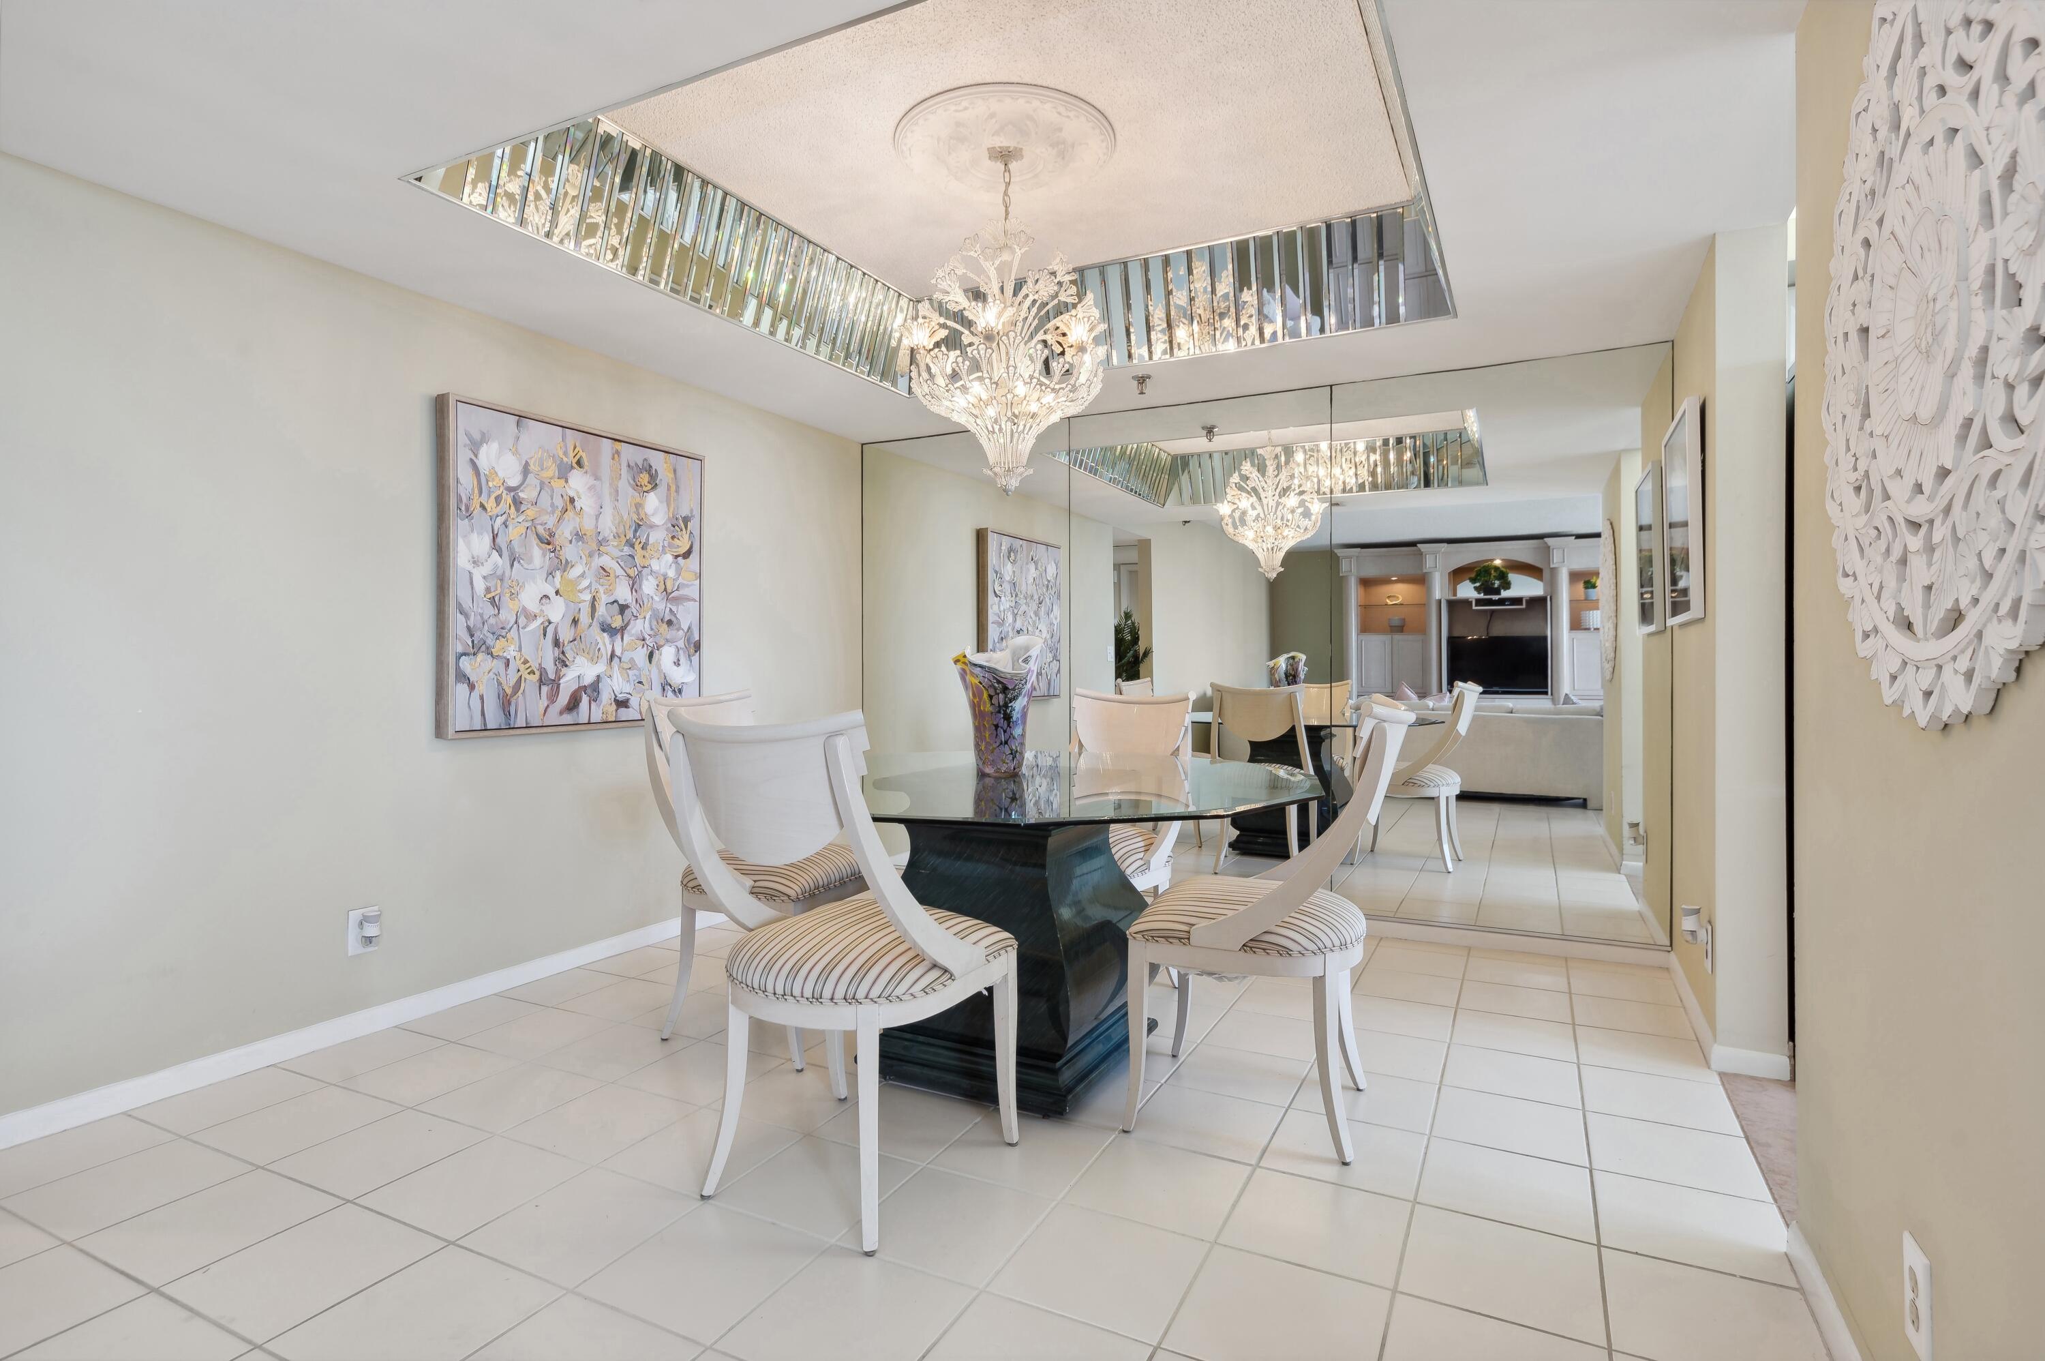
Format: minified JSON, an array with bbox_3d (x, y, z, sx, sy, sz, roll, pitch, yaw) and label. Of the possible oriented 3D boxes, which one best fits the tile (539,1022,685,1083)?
[{"bbox_3d":[-1.091,1.004,2.757,0.300,0.010,0.312,1,1,27],"label":"tile"}]

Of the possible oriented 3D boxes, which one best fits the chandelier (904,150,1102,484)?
[{"bbox_3d":[-0.036,-1.012,2.873,0.587,0.966,0.587,0,1,0],"label":"chandelier"}]

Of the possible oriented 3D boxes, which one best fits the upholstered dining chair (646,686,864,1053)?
[{"bbox_3d":[-0.724,0.514,2.937,0.607,0.967,0.502,1,1,24],"label":"upholstered dining chair"}]

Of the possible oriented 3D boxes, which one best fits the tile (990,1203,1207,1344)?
[{"bbox_3d":[0.141,1.017,1.766,0.303,0.010,0.303,1,1,27],"label":"tile"}]

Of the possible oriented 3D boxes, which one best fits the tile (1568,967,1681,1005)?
[{"bbox_3d":[1.924,0.990,3.266,0.297,0.010,0.302,0,1,27],"label":"tile"}]

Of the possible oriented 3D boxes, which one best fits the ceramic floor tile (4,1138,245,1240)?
[{"bbox_3d":[-1.797,1.024,2.062,0.305,0.010,0.305,1,2,27],"label":"ceramic floor tile"}]

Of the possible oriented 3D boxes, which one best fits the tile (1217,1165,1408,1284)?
[{"bbox_3d":[0.554,1.014,1.903,0.303,0.010,0.303,1,1,27],"label":"tile"}]

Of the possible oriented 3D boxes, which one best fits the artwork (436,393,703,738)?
[{"bbox_3d":[-1.462,-0.335,3.432,0.056,1.001,1.010,0,1,27],"label":"artwork"}]

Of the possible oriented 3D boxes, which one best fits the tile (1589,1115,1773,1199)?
[{"bbox_3d":[1.397,1.023,2.204,0.311,0.010,0.304,1,1,27],"label":"tile"}]

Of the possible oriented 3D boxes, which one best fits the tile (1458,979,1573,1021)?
[{"bbox_3d":[1.515,0.991,3.127,0.297,0.010,0.302,0,1,27],"label":"tile"}]

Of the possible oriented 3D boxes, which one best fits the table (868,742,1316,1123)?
[{"bbox_3d":[0.038,0.633,2.795,1.540,0.739,1.540,1,1,27],"label":"table"}]

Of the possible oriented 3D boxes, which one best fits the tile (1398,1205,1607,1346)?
[{"bbox_3d":[0.834,1.030,1.784,0.307,0.010,0.310,1,1,27],"label":"tile"}]

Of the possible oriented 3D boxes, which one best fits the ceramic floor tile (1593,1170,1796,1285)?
[{"bbox_3d":[1.252,1.028,1.926,0.303,0.010,0.315,1,1,27],"label":"ceramic floor tile"}]

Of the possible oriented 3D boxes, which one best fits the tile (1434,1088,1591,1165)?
[{"bbox_3d":[1.116,1.020,2.342,0.307,0.010,0.305,1,1,27],"label":"tile"}]

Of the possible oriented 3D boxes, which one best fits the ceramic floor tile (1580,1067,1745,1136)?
[{"bbox_3d":[1.515,1.002,2.451,0.303,0.010,0.303,1,1,27],"label":"ceramic floor tile"}]

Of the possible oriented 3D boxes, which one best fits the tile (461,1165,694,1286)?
[{"bbox_3d":[-0.810,1.004,1.885,0.297,0.010,0.302,0,1,27],"label":"tile"}]

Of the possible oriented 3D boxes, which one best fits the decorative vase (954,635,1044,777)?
[{"bbox_3d":[-0.063,0.072,2.904,0.247,0.389,0.227,0,1,0],"label":"decorative vase"}]

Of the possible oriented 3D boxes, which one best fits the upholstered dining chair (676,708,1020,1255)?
[{"bbox_3d":[-0.354,0.529,2.054,0.522,0.952,0.642,1,1,27],"label":"upholstered dining chair"}]

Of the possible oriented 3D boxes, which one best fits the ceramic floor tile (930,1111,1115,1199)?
[{"bbox_3d":[0.005,1.008,2.178,0.303,0.010,0.303,1,1,27],"label":"ceramic floor tile"}]

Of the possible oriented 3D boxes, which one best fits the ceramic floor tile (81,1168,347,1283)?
[{"bbox_3d":[-1.525,1.027,1.927,0.305,0.010,0.305,1,2,27],"label":"ceramic floor tile"}]

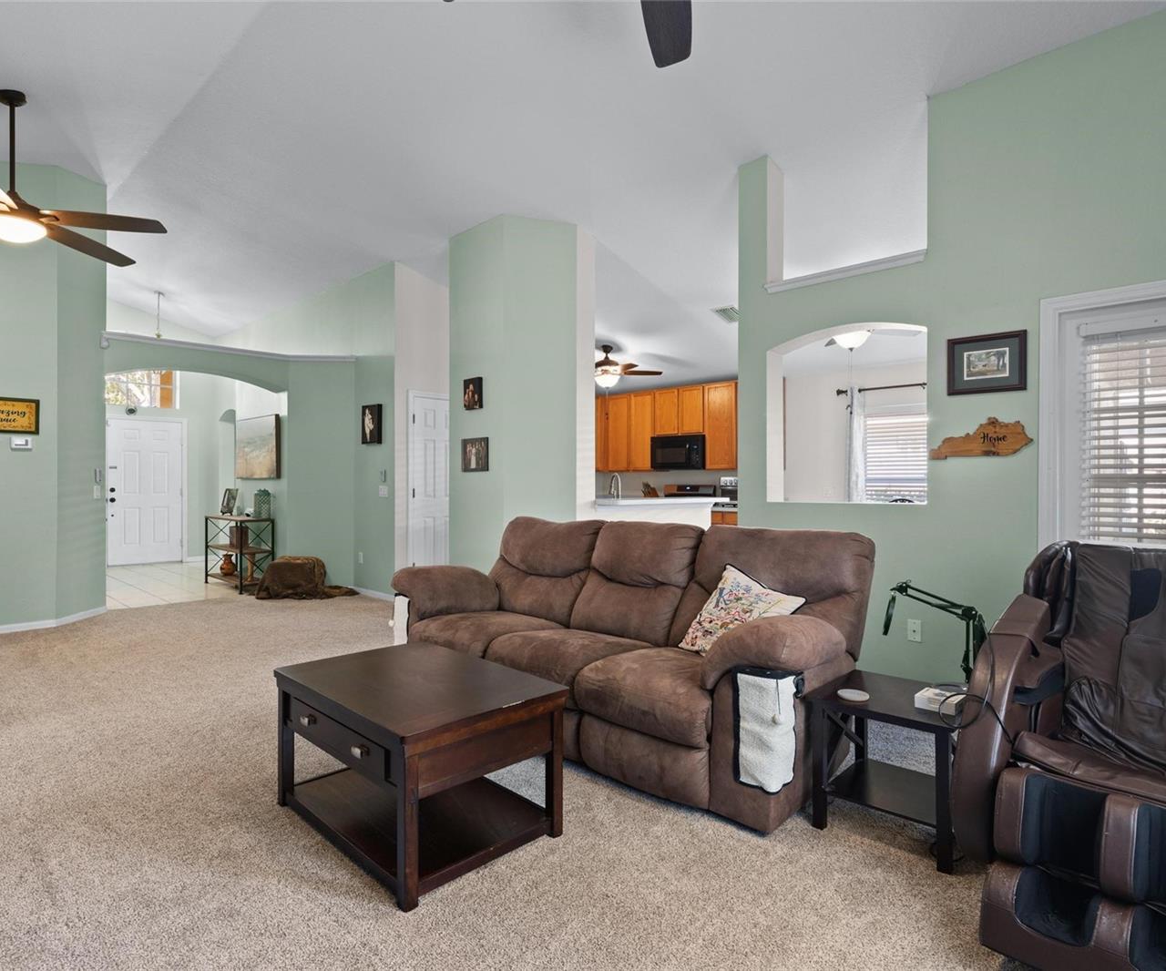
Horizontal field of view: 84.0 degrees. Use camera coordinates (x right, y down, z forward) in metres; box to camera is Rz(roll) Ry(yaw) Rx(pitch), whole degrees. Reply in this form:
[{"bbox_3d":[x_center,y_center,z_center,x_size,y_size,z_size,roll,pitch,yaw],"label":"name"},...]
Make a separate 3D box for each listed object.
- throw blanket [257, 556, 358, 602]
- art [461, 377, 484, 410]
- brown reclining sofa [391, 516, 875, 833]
[{"bbox_3d":[-2.920,0.985,7.030,0.930,0.390,0.720,0,0,0],"label":"throw blanket"},{"bbox_3d":[-0.985,-0.818,5.790,0.225,0.272,0.030,0,0,42],"label":"art"},{"bbox_3d":[0.097,0.693,3.263,2.260,0.975,1.040,0,0,42],"label":"brown reclining sofa"}]

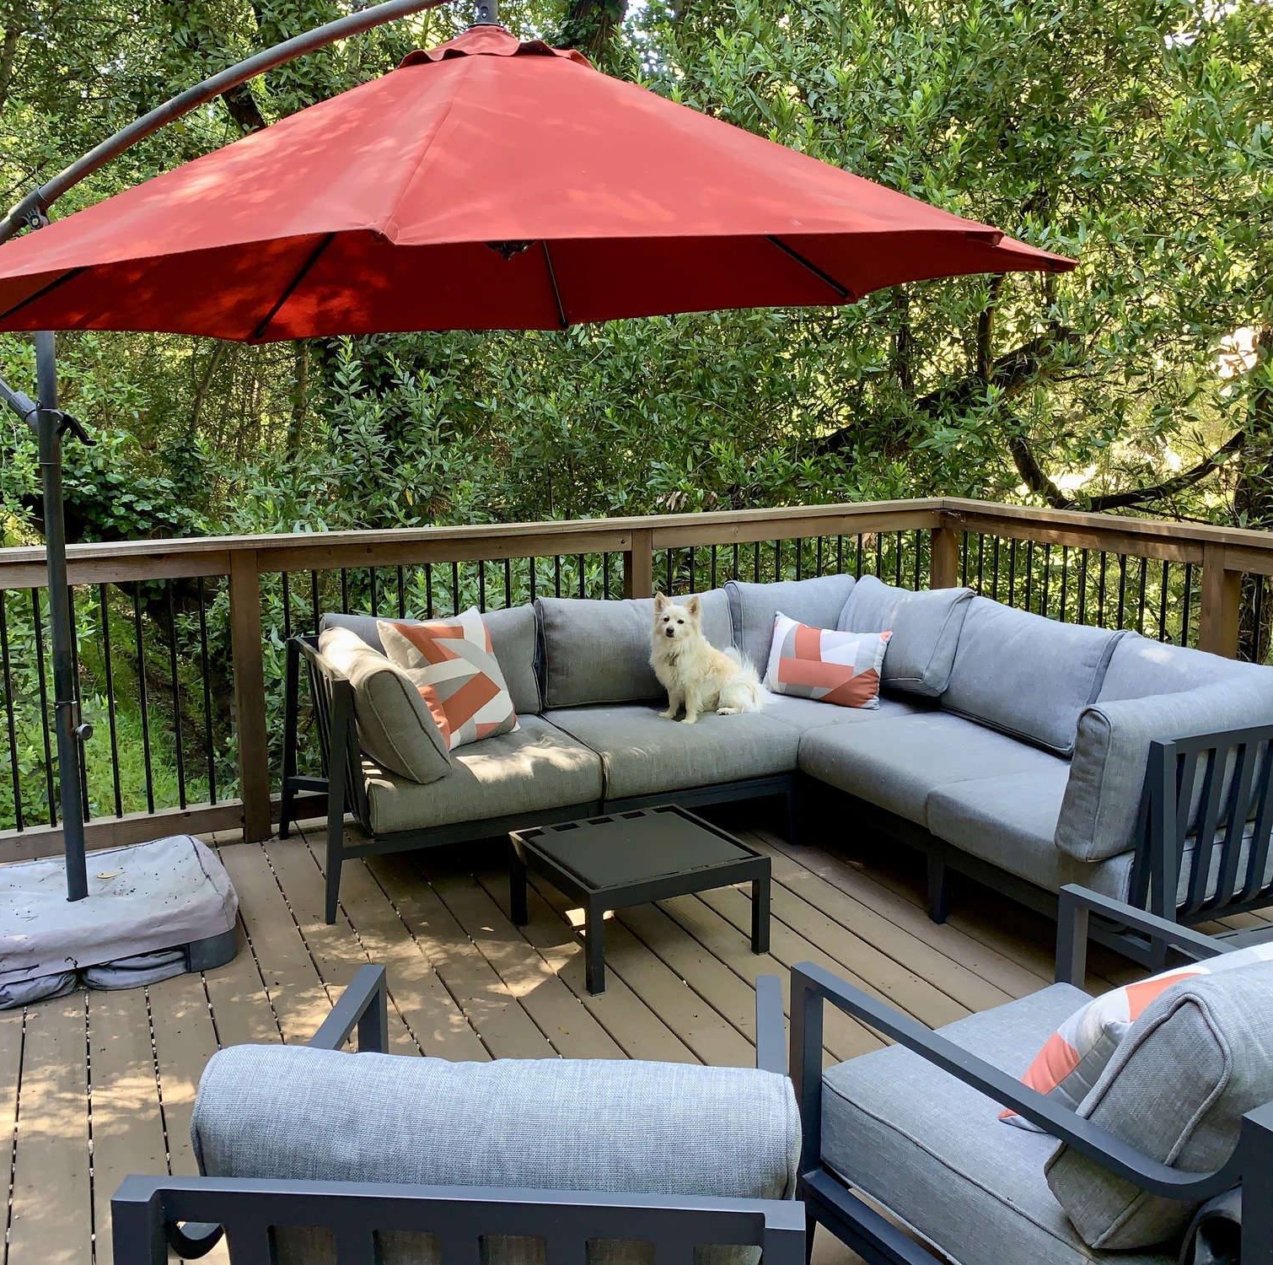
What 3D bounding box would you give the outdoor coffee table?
[{"bbox_3d":[0.001,0.737,3.593,0.540,0.280,0.540,-6,12,-27],"label":"outdoor coffee table"}]

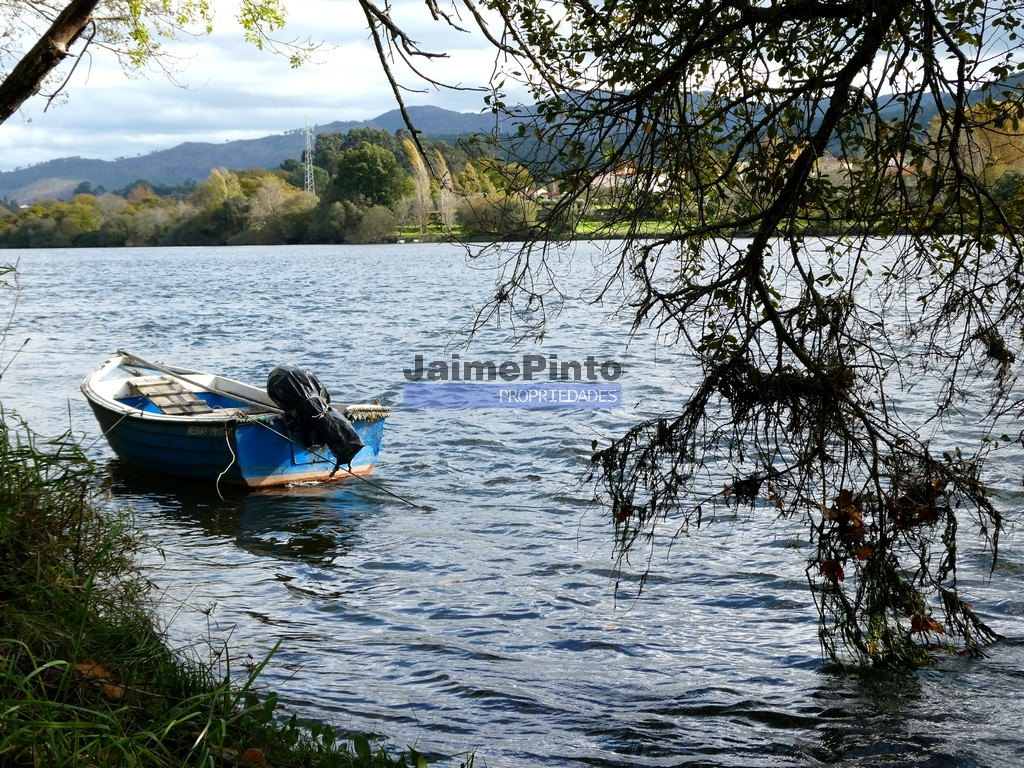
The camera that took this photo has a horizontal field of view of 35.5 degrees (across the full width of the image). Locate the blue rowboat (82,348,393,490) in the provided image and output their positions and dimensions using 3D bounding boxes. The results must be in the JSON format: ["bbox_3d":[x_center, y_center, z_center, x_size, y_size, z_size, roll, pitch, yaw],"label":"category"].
[{"bbox_3d":[-2.539,0.271,13.634,1.600,0.950,3.721,-5,7,-37],"label":"blue rowboat"}]

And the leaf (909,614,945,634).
[{"bbox_3d":[1.790,1.039,6.900,0.150,0.085,0.080,-1,6,0],"label":"leaf"}]

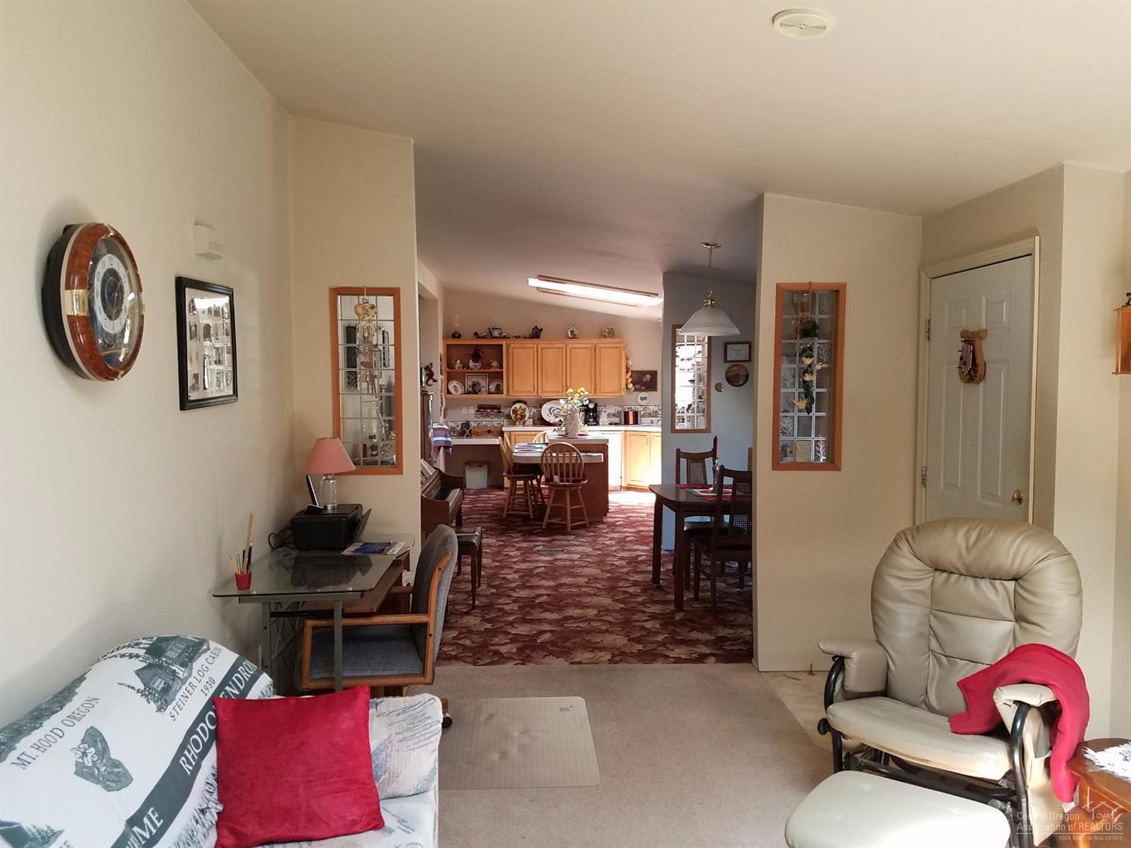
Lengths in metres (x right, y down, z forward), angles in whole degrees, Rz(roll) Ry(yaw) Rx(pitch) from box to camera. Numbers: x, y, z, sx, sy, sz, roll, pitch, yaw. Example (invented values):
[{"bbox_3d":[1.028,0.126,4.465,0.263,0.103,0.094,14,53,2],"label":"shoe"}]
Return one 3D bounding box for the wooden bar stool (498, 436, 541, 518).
[{"bbox_3d":[-0.535,0.595,9.896,0.470,0.940,0.430,0,3,5],"label":"wooden bar stool"}]

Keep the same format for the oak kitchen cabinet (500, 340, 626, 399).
[{"bbox_3d":[-0.033,-0.761,11.682,1.687,0.815,0.320,-1,3,-2],"label":"oak kitchen cabinet"}]

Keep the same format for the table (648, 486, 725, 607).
[{"bbox_3d":[1.338,0.842,5.999,1.400,0.750,0.900,-1,3,-2],"label":"table"}]

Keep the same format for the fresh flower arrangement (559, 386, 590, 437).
[{"bbox_3d":[0.100,-0.135,9.641,0.350,0.580,0.340,0,3,-3],"label":"fresh flower arrangement"}]

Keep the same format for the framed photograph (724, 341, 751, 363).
[{"bbox_3d":[1.529,-0.635,7.535,0.242,0.184,0.022,-1,3,-2],"label":"framed photograph"}]

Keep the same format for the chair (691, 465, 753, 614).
[{"bbox_3d":[1.108,0.746,5.748,0.470,0.975,0.500,-1,3,-2],"label":"chair"}]

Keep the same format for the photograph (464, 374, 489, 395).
[{"bbox_3d":[-1.214,-0.538,11.644,0.304,0.288,0.025,-1,-3,-2],"label":"photograph"}]

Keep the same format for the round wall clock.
[{"bbox_3d":[-1.274,-0.332,2.300,0.115,0.430,0.430,0,3,-3],"label":"round wall clock"}]

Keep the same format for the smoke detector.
[{"bbox_3d":[0.665,-1.124,2.386,0.153,0.036,0.153,8,3,-3],"label":"smoke detector"}]

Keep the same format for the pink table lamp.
[{"bbox_3d":[-1.196,0.249,4.314,0.258,0.365,0.258,0,3,-3],"label":"pink table lamp"}]

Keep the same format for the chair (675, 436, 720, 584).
[{"bbox_3d":[1.120,0.720,6.678,0.450,1.030,0.560,0,3,-7],"label":"chair"}]

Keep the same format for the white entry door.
[{"bbox_3d":[1.886,0.310,3.908,0.045,2.030,0.905,-1,3,-2],"label":"white entry door"}]

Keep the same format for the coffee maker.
[{"bbox_3d":[0.347,-0.145,11.532,0.200,0.334,0.250,-1,3,-2],"label":"coffee maker"}]

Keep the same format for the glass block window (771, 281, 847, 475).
[{"bbox_3d":[1.324,-0.257,4.613,0.375,0.990,0.120,0,3,-3],"label":"glass block window"}]

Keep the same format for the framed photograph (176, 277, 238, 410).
[{"bbox_3d":[-1.311,-0.289,3.108,0.025,0.450,0.567,-1,3,-2],"label":"framed photograph"}]

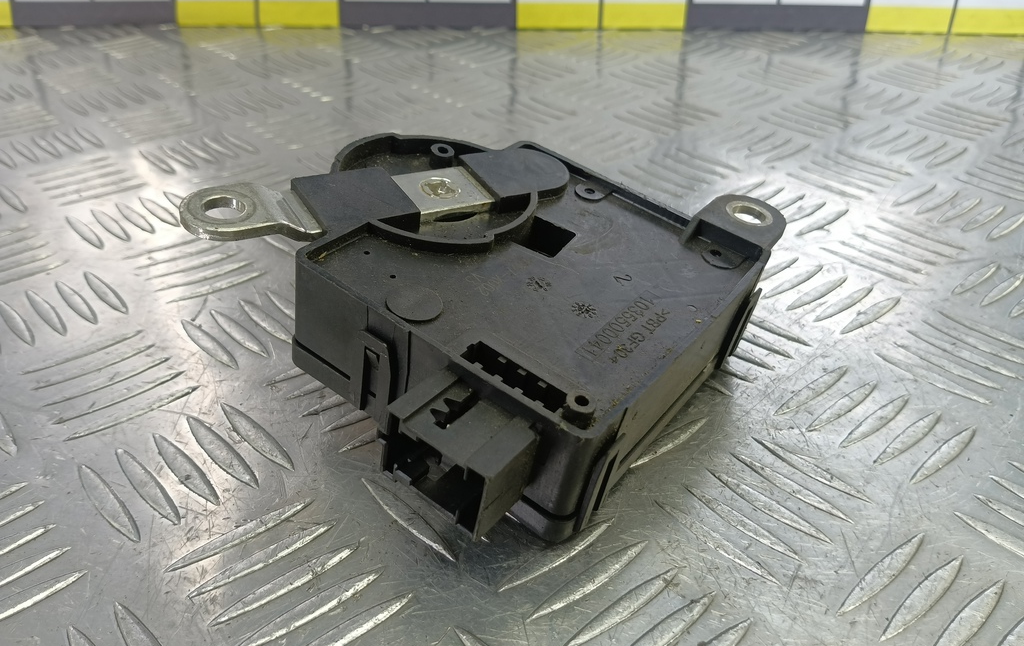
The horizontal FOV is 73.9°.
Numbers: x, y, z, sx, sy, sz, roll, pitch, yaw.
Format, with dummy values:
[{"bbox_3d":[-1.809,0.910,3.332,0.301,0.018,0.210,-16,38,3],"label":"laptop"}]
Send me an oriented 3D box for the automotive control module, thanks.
[{"bbox_3d":[-0.005,-0.013,0.171,0.112,0.033,0.114,30,45,25],"label":"automotive control module"}]

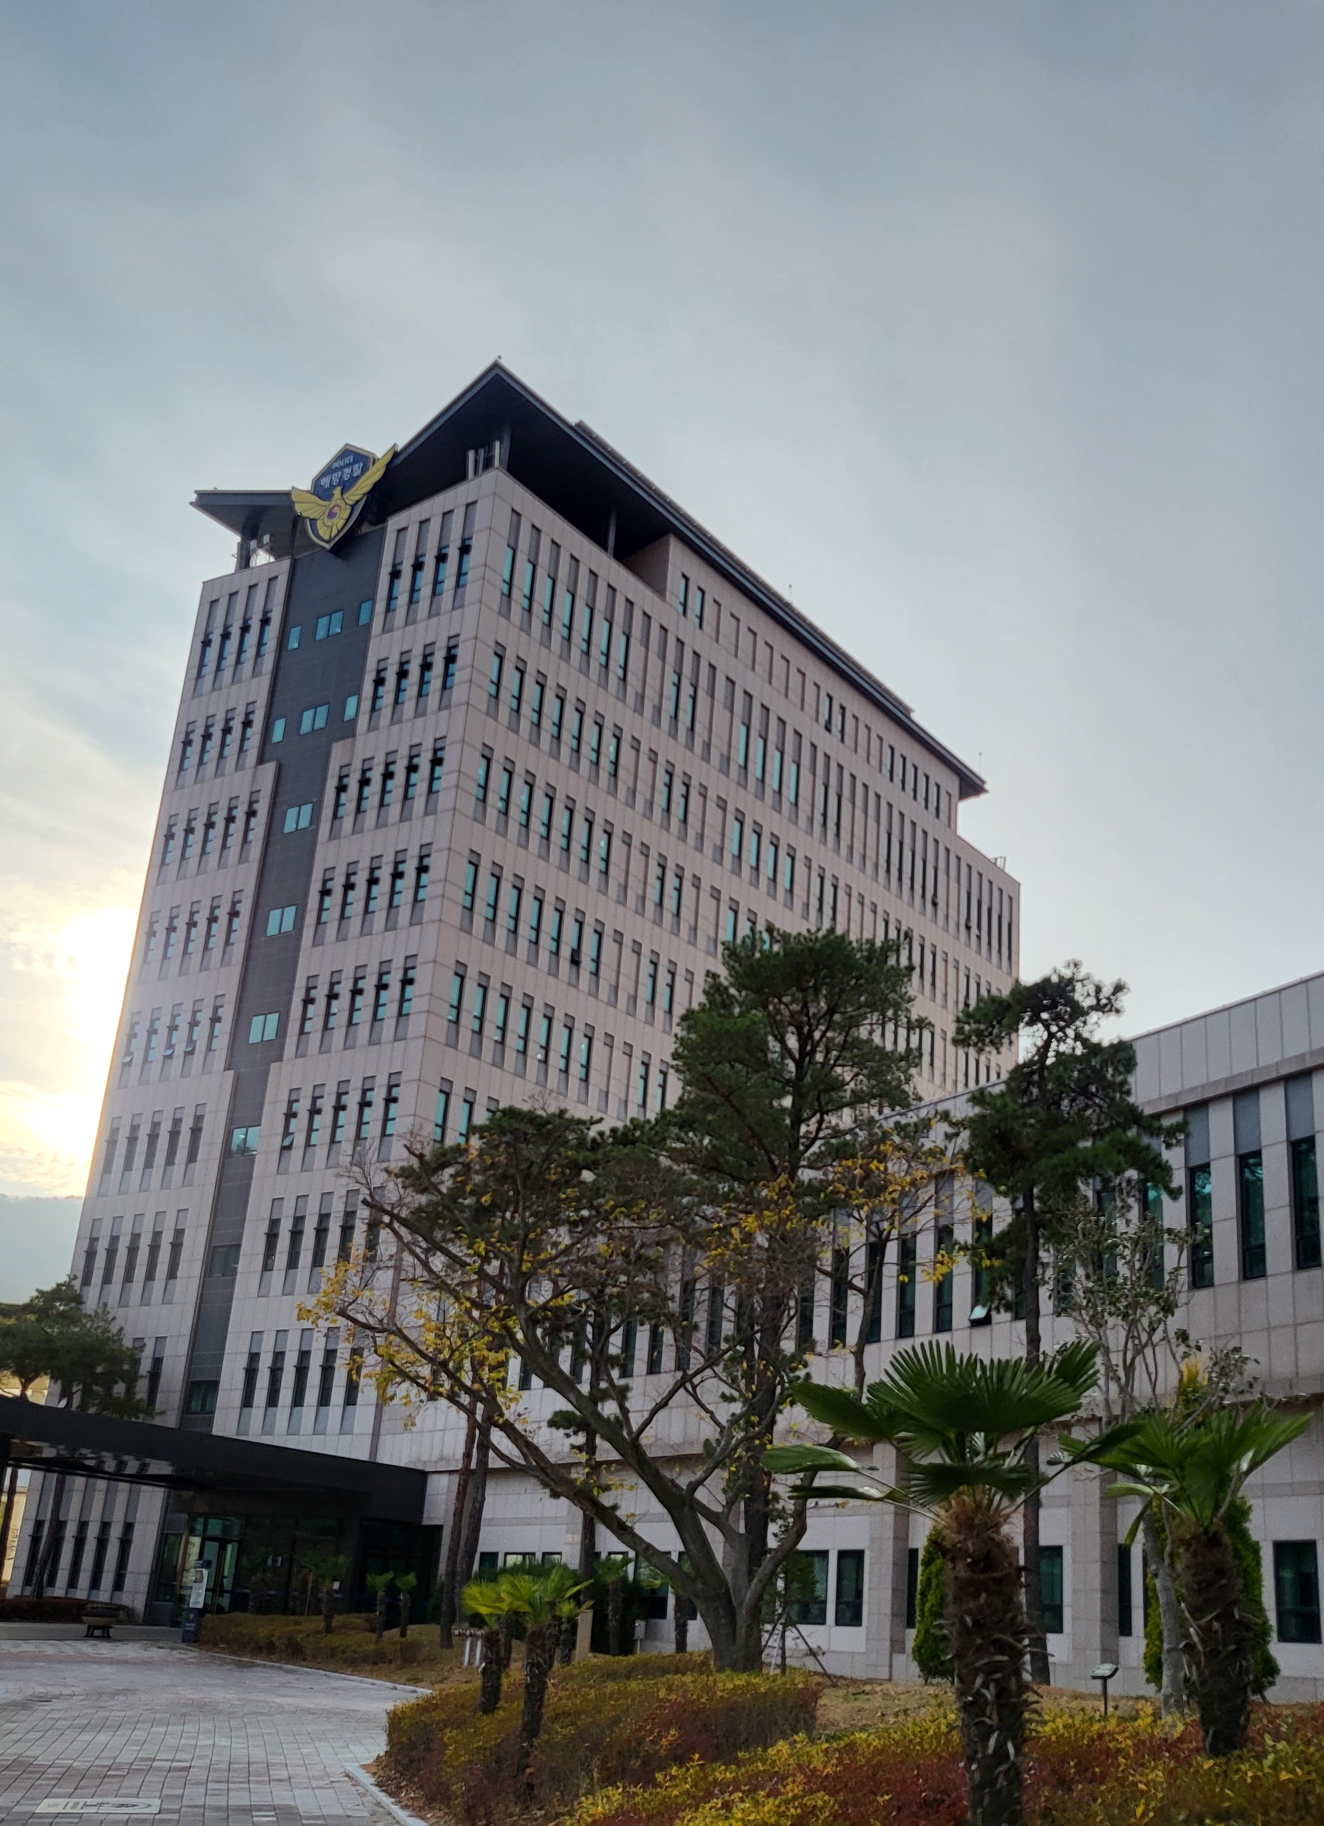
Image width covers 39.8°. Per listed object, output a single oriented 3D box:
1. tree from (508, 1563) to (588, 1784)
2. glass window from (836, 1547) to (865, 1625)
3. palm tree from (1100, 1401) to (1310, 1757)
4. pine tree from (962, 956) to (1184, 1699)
[{"bbox_3d":[-1.071,6.970,16.751,0.820,1.920,0.820,4,-21,0],"label":"tree"},{"bbox_3d":[3.769,13.471,36.452,0.150,1.420,0.950,15,-24,-24],"label":"glass window"},{"bbox_3d":[3.293,4.063,10.972,1.310,2.220,1.300,4,-21,0],"label":"palm tree"},{"bbox_3d":[6.607,6.342,29.522,3.800,11.700,3.400,4,-21,0],"label":"pine tree"}]

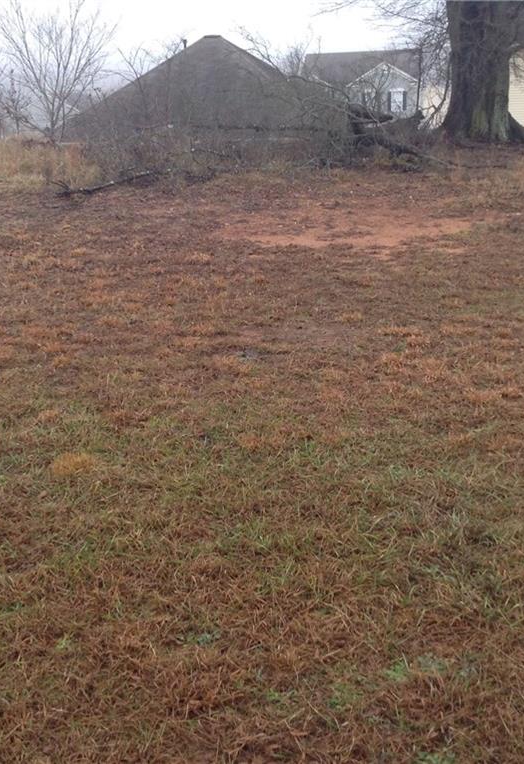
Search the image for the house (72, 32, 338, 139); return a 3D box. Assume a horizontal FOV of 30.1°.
[{"bbox_3d":[-2.076,-12.442,44.414,11.700,6.200,11.400,1,17,9],"label":"house"}]

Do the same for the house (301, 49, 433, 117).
[{"bbox_3d":[8.060,-20.962,73.621,10.000,7.600,9.000,1,17,9],"label":"house"}]

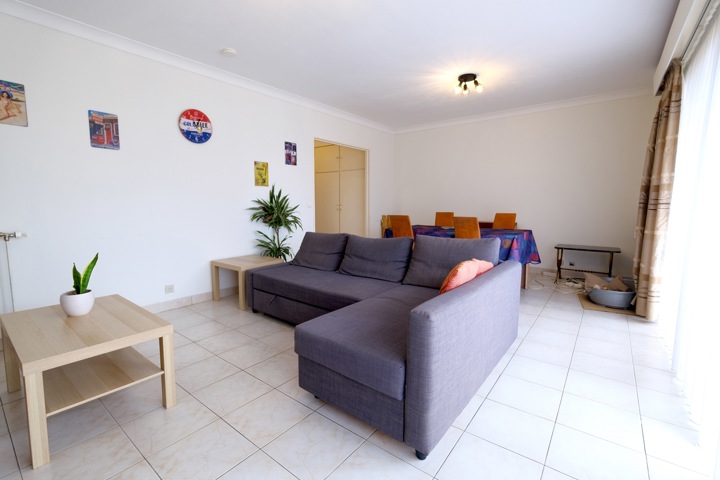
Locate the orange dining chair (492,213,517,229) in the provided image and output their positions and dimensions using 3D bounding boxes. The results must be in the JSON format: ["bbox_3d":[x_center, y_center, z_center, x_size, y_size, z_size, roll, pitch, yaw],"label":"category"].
[{"bbox_3d":[1.994,0.120,4.297,0.414,0.977,0.497,5,8,38],"label":"orange dining chair"}]

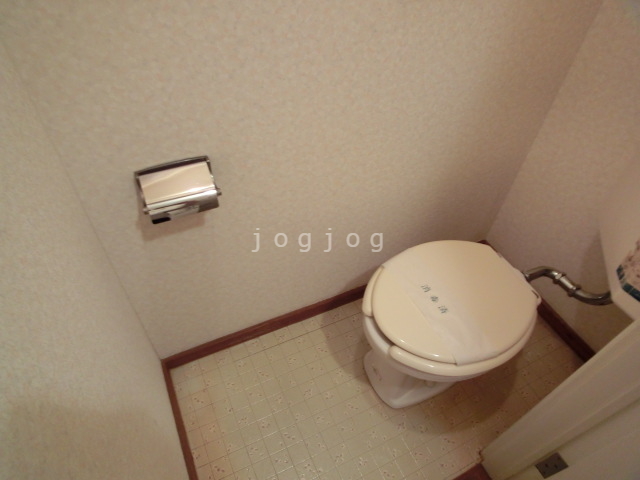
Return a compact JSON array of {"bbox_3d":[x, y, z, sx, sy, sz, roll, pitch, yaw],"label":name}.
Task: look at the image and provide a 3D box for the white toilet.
[{"bbox_3d":[0.359,0.280,1.172,0.543,0.405,0.380,-17,49,-20],"label":"white toilet"}]

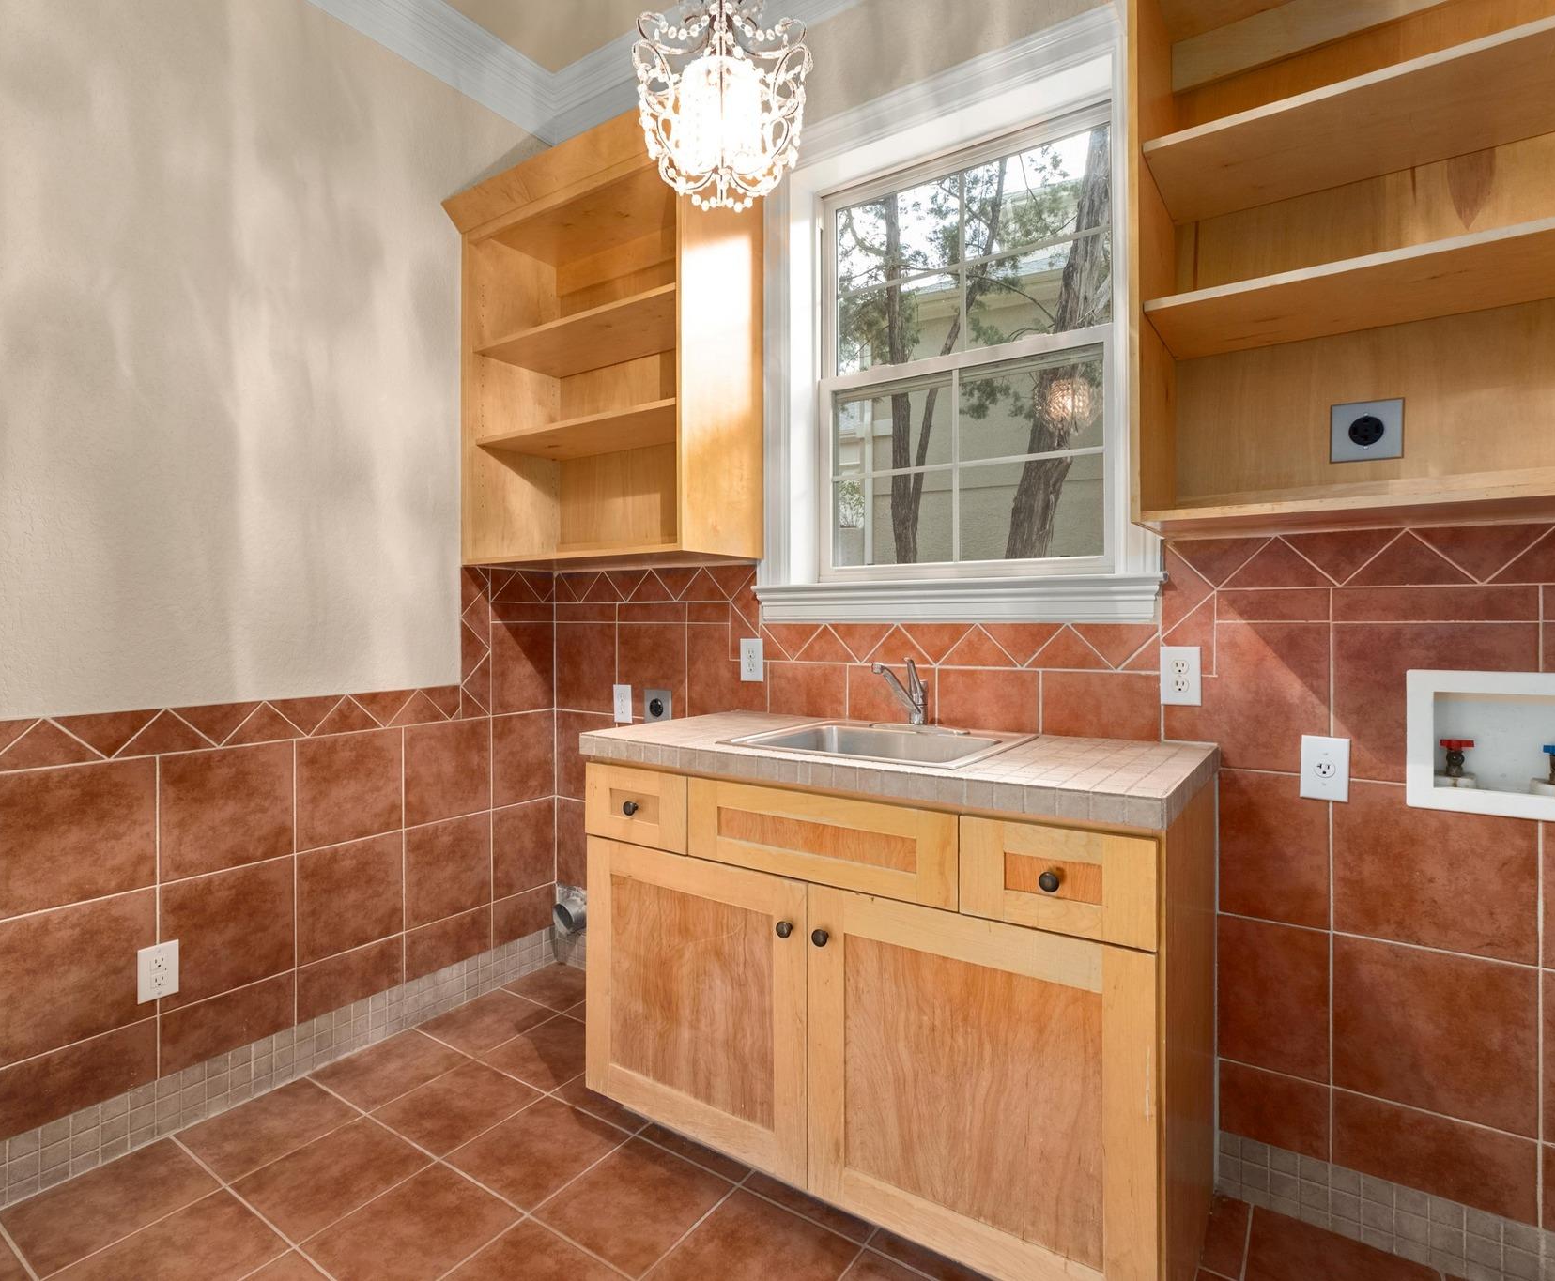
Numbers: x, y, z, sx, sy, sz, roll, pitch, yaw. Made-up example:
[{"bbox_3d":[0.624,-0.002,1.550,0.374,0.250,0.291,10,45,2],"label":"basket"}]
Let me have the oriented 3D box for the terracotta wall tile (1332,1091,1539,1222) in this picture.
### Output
[{"bbox_3d":[1.205,0.946,1.479,0.292,0.143,0.010,1,1,34],"label":"terracotta wall tile"}]

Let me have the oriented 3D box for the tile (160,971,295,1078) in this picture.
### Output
[{"bbox_3d":[-1.347,0.941,1.980,0.010,0.143,0.294,1,1,34],"label":"tile"}]

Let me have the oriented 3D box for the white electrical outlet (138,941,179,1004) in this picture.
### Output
[{"bbox_3d":[-1.425,0.764,1.846,0.009,0.122,0.079,1,1,34],"label":"white electrical outlet"}]

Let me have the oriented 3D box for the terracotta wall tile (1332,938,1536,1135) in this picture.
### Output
[{"bbox_3d":[1.220,0.731,1.499,0.299,0.304,0.010,0,1,34],"label":"terracotta wall tile"}]

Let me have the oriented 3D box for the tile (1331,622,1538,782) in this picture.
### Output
[{"bbox_3d":[1.210,0.118,1.480,0.295,0.302,0.010,1,1,34],"label":"tile"}]

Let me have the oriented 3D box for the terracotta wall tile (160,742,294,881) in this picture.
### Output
[{"bbox_3d":[-1.347,0.412,1.972,0.010,0.296,0.294,1,1,34],"label":"terracotta wall tile"}]

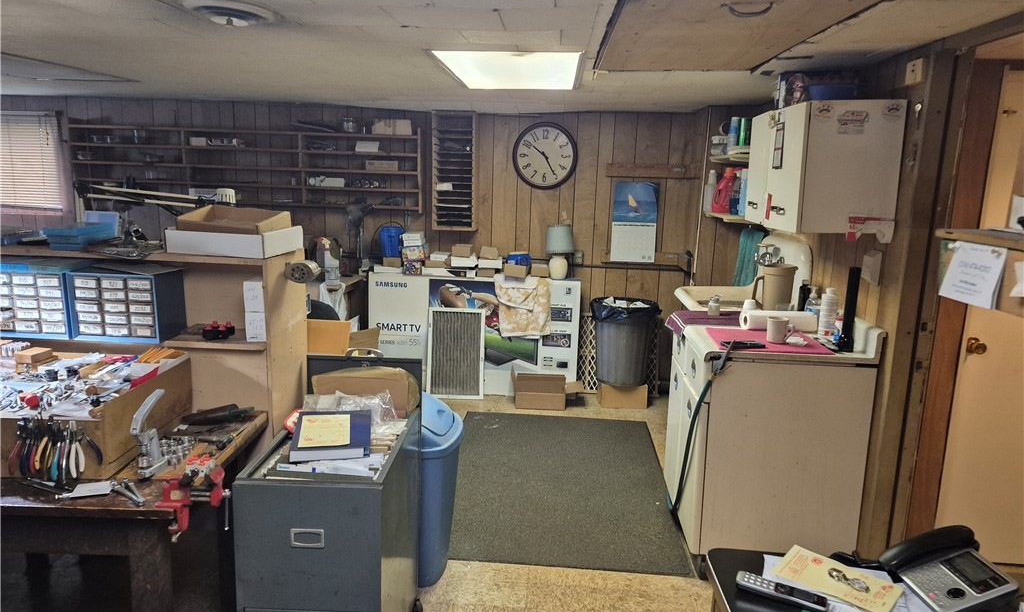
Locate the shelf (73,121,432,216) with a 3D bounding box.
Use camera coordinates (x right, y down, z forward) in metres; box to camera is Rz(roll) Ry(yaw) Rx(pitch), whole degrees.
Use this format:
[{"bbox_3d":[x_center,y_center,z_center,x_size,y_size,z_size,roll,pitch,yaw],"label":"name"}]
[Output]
[{"bbox_3d":[-1.821,-0.966,4.720,2.460,0.560,0.150,2,11,4],"label":"shelf"}]

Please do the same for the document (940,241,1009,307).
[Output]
[{"bbox_3d":[0.861,-0.058,1.272,0.015,0.118,0.165,3,10,8],"label":"document"}]

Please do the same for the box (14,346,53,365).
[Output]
[{"bbox_3d":[-1.329,0.138,1.894,0.055,0.021,0.087,3,9,4],"label":"box"}]

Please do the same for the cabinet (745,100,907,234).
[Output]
[{"bbox_3d":[1.155,-0.515,2.576,0.330,0.430,0.650,2,11,4],"label":"cabinet"}]

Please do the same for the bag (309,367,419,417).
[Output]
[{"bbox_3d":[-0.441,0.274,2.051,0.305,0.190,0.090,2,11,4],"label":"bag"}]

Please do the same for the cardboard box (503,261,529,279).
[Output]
[{"bbox_3d":[0.031,-0.237,4.737,0.170,0.105,0.130,4,10,11],"label":"cardboard box"}]

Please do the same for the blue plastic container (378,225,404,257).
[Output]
[{"bbox_3d":[-0.819,-0.436,4.667,0.165,0.213,0.165,2,11,4],"label":"blue plastic container"}]

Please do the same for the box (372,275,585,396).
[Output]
[{"bbox_3d":[-0.270,0.199,4.893,1.487,0.838,0.165,3,9,4],"label":"box"}]

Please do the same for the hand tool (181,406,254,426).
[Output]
[{"bbox_3d":[-0.882,0.320,2.034,0.200,0.040,0.070,-1,10,-14],"label":"hand tool"}]

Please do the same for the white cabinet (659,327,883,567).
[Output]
[{"bbox_3d":[0.998,0.522,2.833,0.600,0.920,0.760,2,11,4],"label":"white cabinet"}]

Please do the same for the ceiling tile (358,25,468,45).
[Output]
[{"bbox_3d":[-0.302,-0.878,2.202,0.305,0.013,0.305,2,11,4],"label":"ceiling tile"}]

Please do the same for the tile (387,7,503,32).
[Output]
[{"bbox_3d":[-0.185,-0.808,1.901,0.305,0.013,0.305,2,11,4],"label":"tile"}]

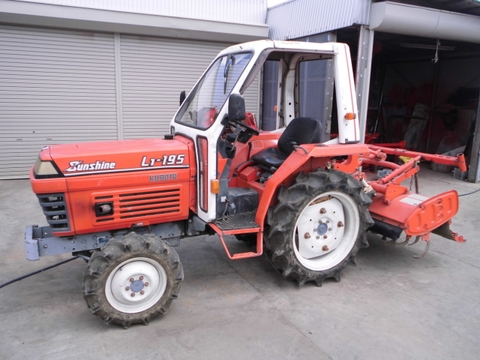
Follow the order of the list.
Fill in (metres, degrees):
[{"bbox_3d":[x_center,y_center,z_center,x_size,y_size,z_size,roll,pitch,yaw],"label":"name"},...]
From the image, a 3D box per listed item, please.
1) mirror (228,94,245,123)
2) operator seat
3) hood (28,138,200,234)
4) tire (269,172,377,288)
[{"bbox_3d":[-0.019,-0.453,2.254,0.049,0.181,0.122,-11,19,-43],"label":"mirror"},{"bbox_3d":[0.358,-0.309,3.055,0.539,0.431,0.436,-4,16,-26],"label":"operator seat"},{"bbox_3d":[-0.861,0.000,2.510,1.019,0.568,0.421,-4,16,-26],"label":"hood"},{"bbox_3d":[0.647,0.380,2.869,0.936,0.936,0.211,-4,16,-26],"label":"tire"}]

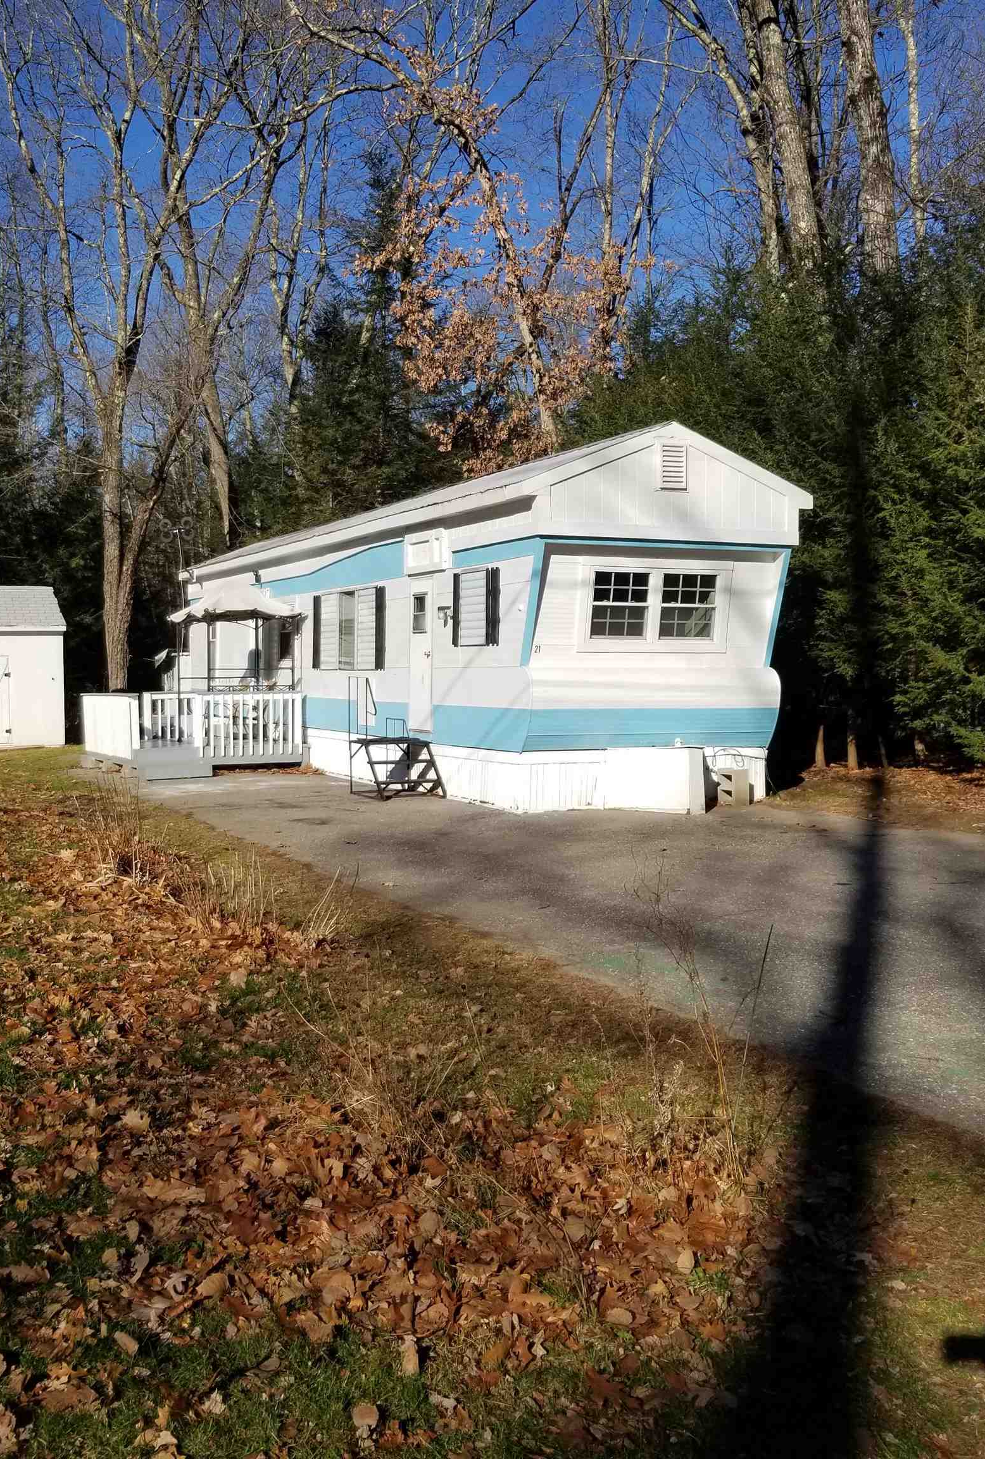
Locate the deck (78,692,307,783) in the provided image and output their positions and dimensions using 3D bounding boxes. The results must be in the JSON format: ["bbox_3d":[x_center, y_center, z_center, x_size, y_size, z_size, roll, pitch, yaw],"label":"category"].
[{"bbox_3d":[-4.704,0.019,22.861,2.520,1.200,4.200,-1,3,-24],"label":"deck"}]

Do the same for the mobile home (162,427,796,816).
[{"bbox_3d":[-1.347,-1.447,22.121,3.360,4.020,15.420,-1,3,-24],"label":"mobile home"}]

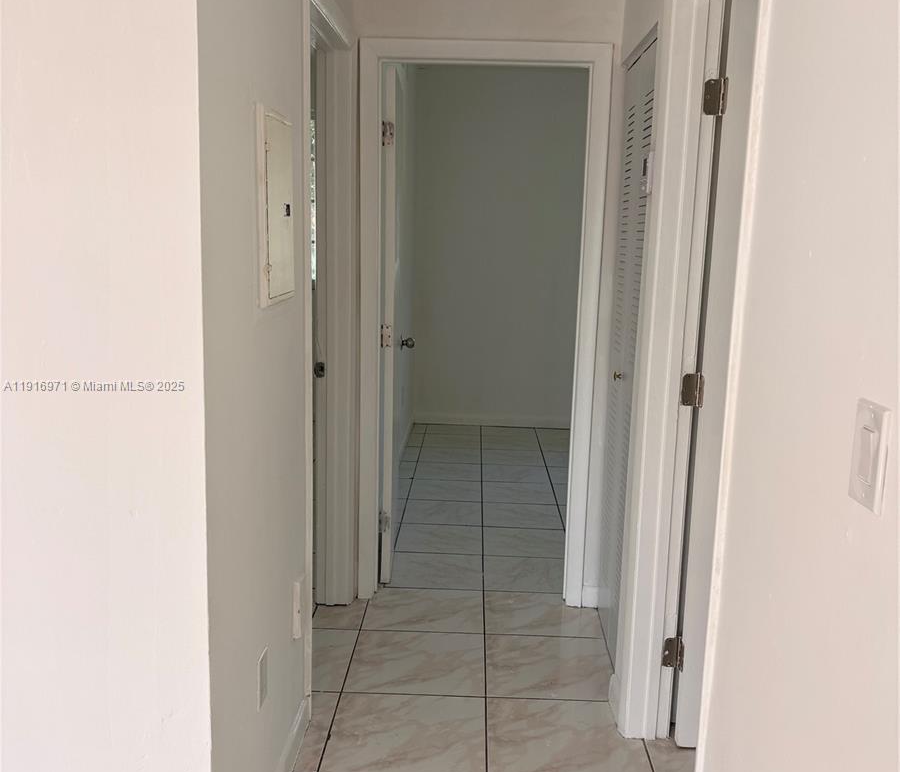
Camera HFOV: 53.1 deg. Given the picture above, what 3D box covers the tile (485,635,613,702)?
[{"bbox_3d":[0.342,0.957,3.062,0.441,0.010,0.449,2,10,1],"label":"tile"}]

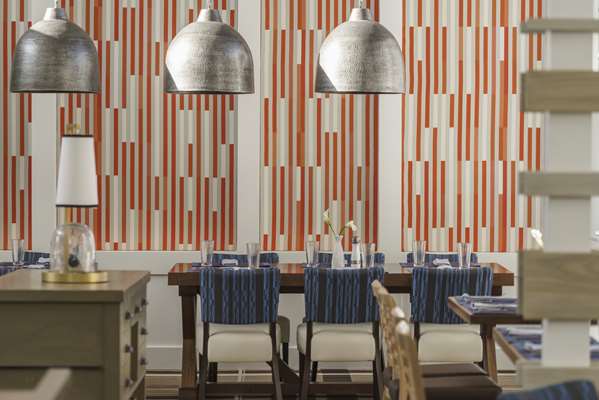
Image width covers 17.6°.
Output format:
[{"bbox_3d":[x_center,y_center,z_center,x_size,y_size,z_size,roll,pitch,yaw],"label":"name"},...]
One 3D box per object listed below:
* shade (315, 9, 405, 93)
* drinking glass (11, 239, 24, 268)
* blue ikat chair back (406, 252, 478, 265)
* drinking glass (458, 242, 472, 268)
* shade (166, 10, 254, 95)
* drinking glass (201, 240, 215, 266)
[{"bbox_3d":[0.363,-0.884,11.500,0.535,0.510,0.535,0,1,0],"label":"shade"},{"bbox_3d":[-1.781,0.333,12.250,0.083,0.157,0.083,0,1,0],"label":"drinking glass"},{"bbox_3d":[0.944,0.512,12.750,0.470,0.330,0.110,0,1,0],"label":"blue ikat chair back"},{"bbox_3d":[1.013,0.345,11.800,0.083,0.157,0.083,0,1,0],"label":"drinking glass"},{"bbox_3d":[-0.534,-0.884,11.500,0.535,0.510,0.535,0,1,0],"label":"shade"},{"bbox_3d":[-0.579,0.338,12.150,0.083,0.157,0.083,0,1,0],"label":"drinking glass"}]

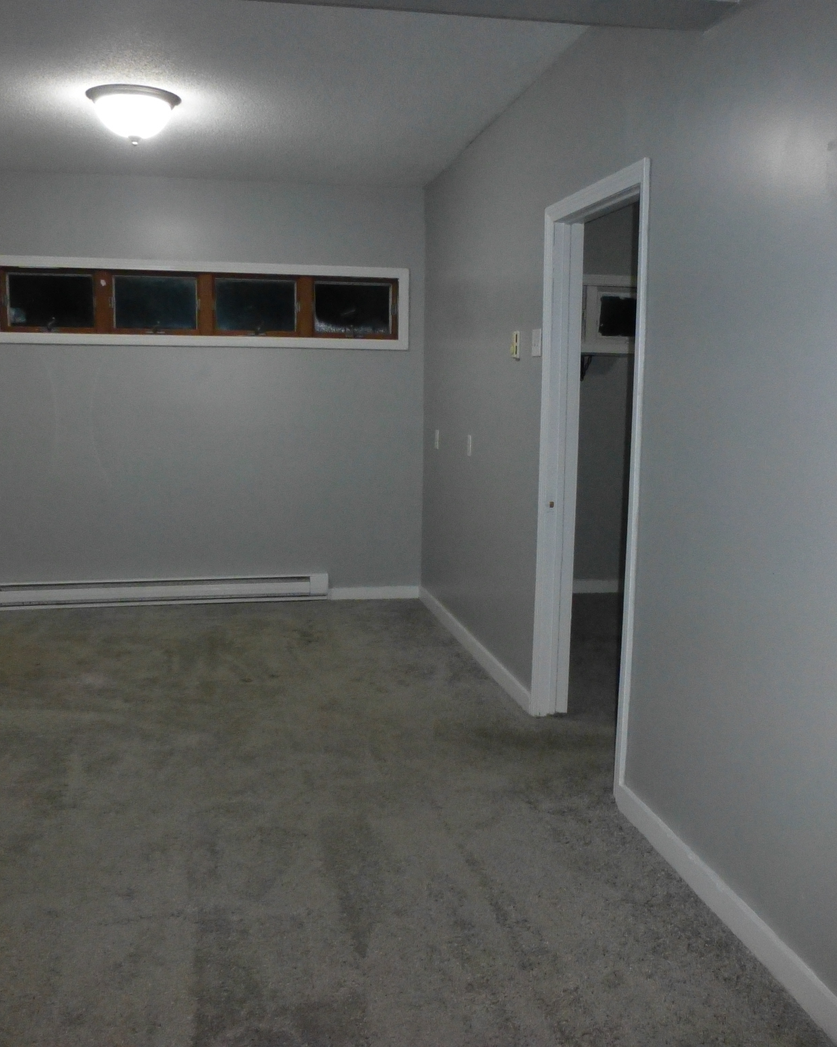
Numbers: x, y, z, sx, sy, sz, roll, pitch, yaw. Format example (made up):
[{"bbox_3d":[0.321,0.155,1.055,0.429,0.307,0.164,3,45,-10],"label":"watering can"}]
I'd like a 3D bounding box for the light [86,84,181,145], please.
[{"bbox_3d":[-1.234,-1.747,4.206,0.400,0.200,0.400,-1,8,-12],"label":"light"}]

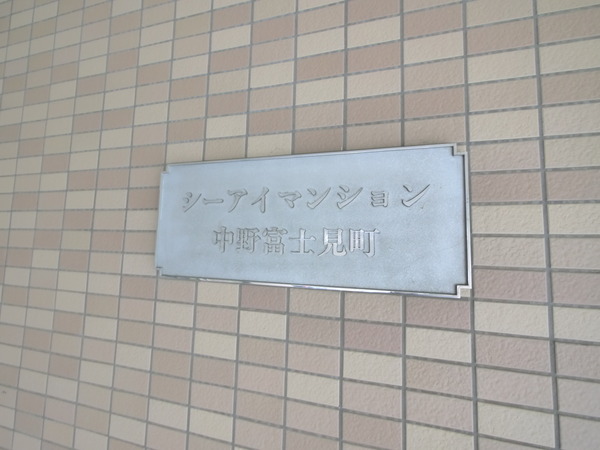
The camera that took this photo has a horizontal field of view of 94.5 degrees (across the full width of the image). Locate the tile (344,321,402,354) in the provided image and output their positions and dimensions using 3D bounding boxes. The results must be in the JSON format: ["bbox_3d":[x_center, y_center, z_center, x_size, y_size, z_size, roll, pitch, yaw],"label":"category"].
[{"bbox_3d":[0.122,0.189,0.472,0.095,0.045,0.010,0,-5,16],"label":"tile"}]

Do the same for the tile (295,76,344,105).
[{"bbox_3d":[0.040,-0.257,0.540,0.095,0.045,0.009,0,-5,16],"label":"tile"}]

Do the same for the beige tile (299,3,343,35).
[{"bbox_3d":[0.043,-0.403,0.547,0.095,0.045,0.010,0,-5,17],"label":"beige tile"}]

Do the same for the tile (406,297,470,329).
[{"bbox_3d":[0.220,0.140,0.446,0.095,0.045,0.010,0,-5,17],"label":"tile"}]

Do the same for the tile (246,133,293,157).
[{"bbox_3d":[-0.060,-0.158,0.559,0.095,0.045,0.009,0,-5,17],"label":"tile"}]

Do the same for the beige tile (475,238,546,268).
[{"bbox_3d":[0.319,0.041,0.427,0.095,0.045,0.009,0,-5,17],"label":"beige tile"}]

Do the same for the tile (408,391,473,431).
[{"bbox_3d":[0.216,0.288,0.436,0.095,0.045,0.010,0,-5,16],"label":"tile"}]

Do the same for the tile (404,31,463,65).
[{"bbox_3d":[0.232,-0.307,0.486,0.095,0.045,0.010,0,-5,16],"label":"tile"}]

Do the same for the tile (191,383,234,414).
[{"bbox_3d":[-0.170,0.339,0.545,0.095,0.045,0.009,0,-5,17],"label":"tile"}]

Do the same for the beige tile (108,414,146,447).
[{"bbox_3d":[-0.365,0.438,0.594,0.095,0.045,0.009,0,-5,17],"label":"beige tile"}]

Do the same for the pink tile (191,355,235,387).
[{"bbox_3d":[-0.168,0.289,0.549,0.095,0.045,0.009,0,-5,16],"label":"pink tile"}]

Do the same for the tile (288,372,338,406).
[{"bbox_3d":[0.023,0.288,0.492,0.095,0.045,0.009,0,-5,17],"label":"tile"}]

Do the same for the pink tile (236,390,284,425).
[{"bbox_3d":[-0.073,0.338,0.516,0.095,0.045,0.009,0,-5,16],"label":"pink tile"}]

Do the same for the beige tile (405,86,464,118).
[{"bbox_3d":[0.230,-0.207,0.477,0.095,0.045,0.009,0,-5,17],"label":"beige tile"}]

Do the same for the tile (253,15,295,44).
[{"bbox_3d":[-0.053,-0.406,0.581,0.095,0.045,0.009,0,-5,16],"label":"tile"}]

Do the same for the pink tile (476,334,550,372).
[{"bbox_3d":[0.315,0.189,0.414,0.095,0.045,0.009,0,-5,17],"label":"pink tile"}]

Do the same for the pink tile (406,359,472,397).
[{"bbox_3d":[0.217,0.239,0.439,0.095,0.045,0.009,0,-5,17],"label":"pink tile"}]

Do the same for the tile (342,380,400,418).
[{"bbox_3d":[0.120,0.287,0.462,0.095,0.045,0.010,0,-5,17],"label":"tile"}]

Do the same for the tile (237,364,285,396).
[{"bbox_3d":[-0.072,0.289,0.521,0.095,0.045,0.009,0,-5,17],"label":"tile"}]

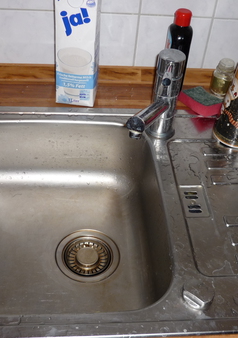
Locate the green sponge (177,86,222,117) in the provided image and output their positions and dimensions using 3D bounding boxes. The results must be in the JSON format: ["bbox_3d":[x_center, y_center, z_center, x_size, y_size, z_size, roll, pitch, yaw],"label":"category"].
[{"bbox_3d":[0.171,-0.138,0.881,0.051,0.029,0.069,-24,50,-28],"label":"green sponge"}]

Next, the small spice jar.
[{"bbox_3d":[0.222,-0.192,0.911,0.043,0.075,0.043,3,42,-3],"label":"small spice jar"}]

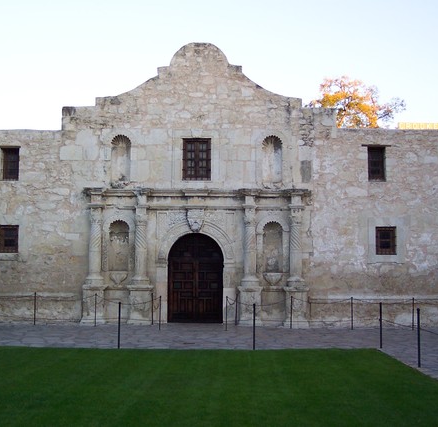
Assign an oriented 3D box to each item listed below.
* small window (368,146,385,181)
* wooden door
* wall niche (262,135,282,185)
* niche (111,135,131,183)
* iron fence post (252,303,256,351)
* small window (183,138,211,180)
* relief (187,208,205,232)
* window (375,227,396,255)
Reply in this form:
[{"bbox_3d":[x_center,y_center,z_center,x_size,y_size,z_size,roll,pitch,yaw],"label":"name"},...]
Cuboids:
[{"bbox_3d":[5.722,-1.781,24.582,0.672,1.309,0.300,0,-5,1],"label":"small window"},{"bbox_3d":[-0.841,2.364,24.679,2.019,3.226,0.150,0,-6,3],"label":"wooden door"},{"bbox_3d":[1.945,-1.894,24.750,0.732,1.808,0.420,0,-5,1],"label":"wall niche"},{"bbox_3d":[-3.557,-1.960,24.897,0.734,1.782,0.420,0,-5,1],"label":"niche"},{"bbox_3d":[0.827,2.668,15.908,0.052,1.089,0.052,0,-5,1],"label":"iron fence post"},{"bbox_3d":[-0.793,-1.947,24.714,1.032,1.552,0.200,0,-5,1],"label":"small window"},{"bbox_3d":[-0.820,0.269,24.268,0.644,0.843,0.220,0,-5,1],"label":"relief"},{"bbox_3d":[5.981,0.999,24.267,0.736,1.002,0.200,0,-5,1],"label":"window"}]

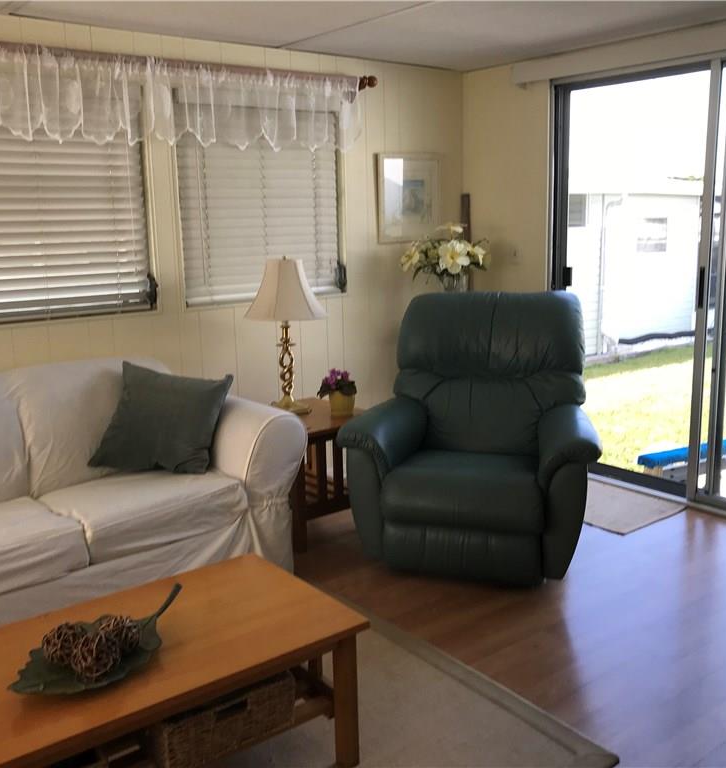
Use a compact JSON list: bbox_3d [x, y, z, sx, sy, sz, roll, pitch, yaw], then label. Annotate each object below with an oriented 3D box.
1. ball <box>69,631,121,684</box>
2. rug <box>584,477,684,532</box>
[{"bbox_3d":[-0.578,0.590,1.793,0.117,0.117,0.117,-1,11,0],"label":"ball"},{"bbox_3d":[1.098,0.567,4.113,0.522,0.012,0.800,-10,14,-37],"label":"rug"}]

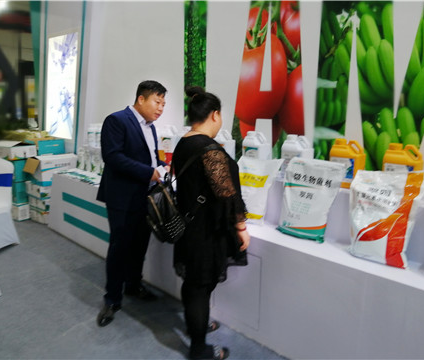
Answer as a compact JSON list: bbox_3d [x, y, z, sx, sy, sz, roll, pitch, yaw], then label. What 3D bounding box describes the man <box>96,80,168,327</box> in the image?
[{"bbox_3d":[-0.567,0.145,2.576,0.450,1.670,0.480,6,11,25],"label":"man"}]

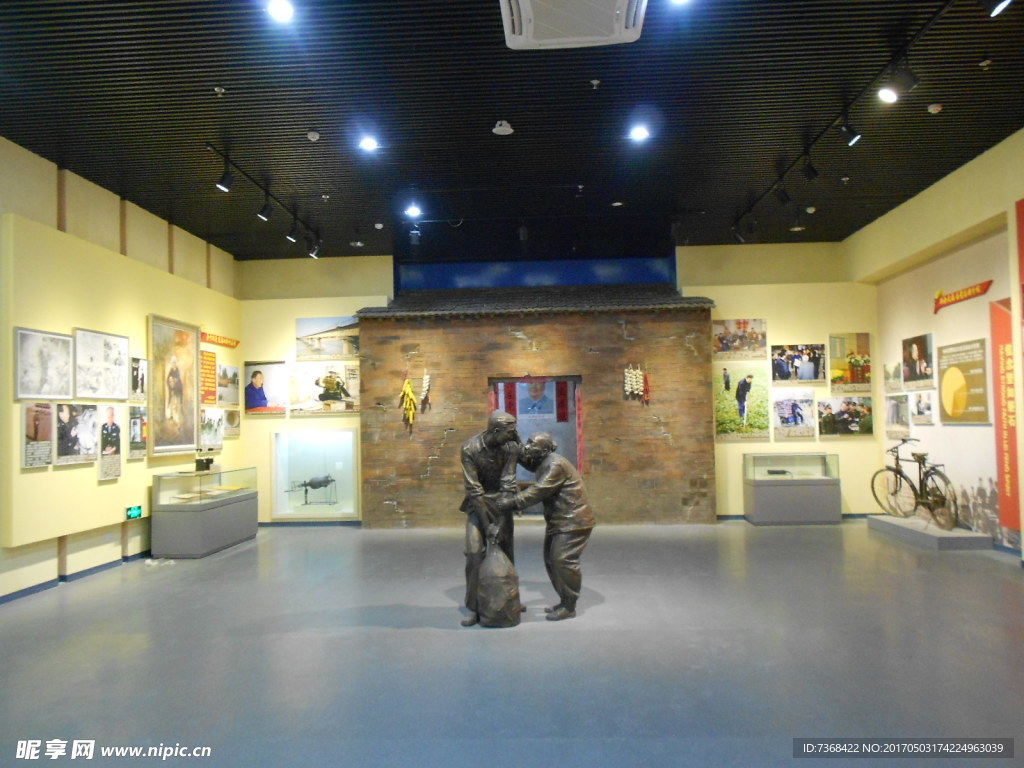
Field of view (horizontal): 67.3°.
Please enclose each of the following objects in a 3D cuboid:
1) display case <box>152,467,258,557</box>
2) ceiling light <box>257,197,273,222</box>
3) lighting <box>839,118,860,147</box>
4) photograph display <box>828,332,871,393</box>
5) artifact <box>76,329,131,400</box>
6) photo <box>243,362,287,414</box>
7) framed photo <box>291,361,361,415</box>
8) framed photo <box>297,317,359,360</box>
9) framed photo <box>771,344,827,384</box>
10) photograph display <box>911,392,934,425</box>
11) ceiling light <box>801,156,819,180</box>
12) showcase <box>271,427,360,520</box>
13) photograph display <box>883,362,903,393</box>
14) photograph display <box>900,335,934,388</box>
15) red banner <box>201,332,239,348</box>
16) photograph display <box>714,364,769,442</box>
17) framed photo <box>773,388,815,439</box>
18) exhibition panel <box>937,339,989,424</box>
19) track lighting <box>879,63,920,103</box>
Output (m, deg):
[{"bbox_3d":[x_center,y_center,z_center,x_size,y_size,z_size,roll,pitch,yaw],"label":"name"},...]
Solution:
[{"bbox_3d":[-3.935,1.629,9.990,0.597,0.970,1.764,-1,-3,3],"label":"display case"},{"bbox_3d":[-2.783,-1.973,8.647,0.158,0.254,0.120,-1,-3,3],"label":"ceiling light"},{"bbox_3d":[2.909,-2.168,6.629,0.159,0.228,0.120,-1,-3,3],"label":"lighting"},{"bbox_3d":[5.108,-0.316,11.607,0.597,0.891,0.040,-1,-3,3],"label":"photograph display"},{"bbox_3d":[-4.526,-0.191,8.546,0.050,0.765,1.030,-2,-3,3],"label":"artifact"},{"bbox_3d":[-3.918,0.067,12.227,0.660,0.852,0.040,-2,-3,3],"label":"photo"},{"bbox_3d":[-2.954,0.070,12.169,1.111,0.853,0.040,-2,-3,3],"label":"framed photo"},{"bbox_3d":[-2.865,-0.697,12.070,1.030,0.684,0.040,-1,-3,3],"label":"framed photo"},{"bbox_3d":[4.343,-0.288,11.648,0.796,0.608,0.040,-1,-3,3],"label":"framed photo"},{"bbox_3d":[5.504,0.338,10.327,0.040,0.414,0.547,-2,-3,3],"label":"photograph display"},{"bbox_3d":[2.975,-2.155,7.692,0.152,0.226,0.120,0,-3,-23],"label":"ceiling light"},{"bbox_3d":[-3.098,1.423,12.333,1.377,1.409,0.500,-2,-3,3],"label":"showcase"},{"bbox_3d":[5.543,-0.095,11.179,0.040,0.440,0.539,-2,-3,3],"label":"photograph display"},{"bbox_3d":[5.452,-0.277,10.288,0.040,0.704,0.831,-1,-3,3],"label":"photograph display"},{"bbox_3d":[-4.297,-0.628,11.280,0.040,0.132,1.326,-1,-3,3],"label":"red banner"},{"bbox_3d":[3.480,0.284,11.669,0.806,1.151,0.040,-1,-3,3],"label":"photograph display"},{"bbox_3d":[4.174,0.436,11.349,0.610,0.728,0.035,-1,-3,3],"label":"framed photo"},{"bbox_3d":[5.343,-0.001,9.104,0.035,0.959,1.067,-1,-3,3],"label":"exhibition panel"},{"bbox_3d":[2.803,-2.180,5.562,0.240,0.260,0.220,1,-3,-34],"label":"track lighting"}]

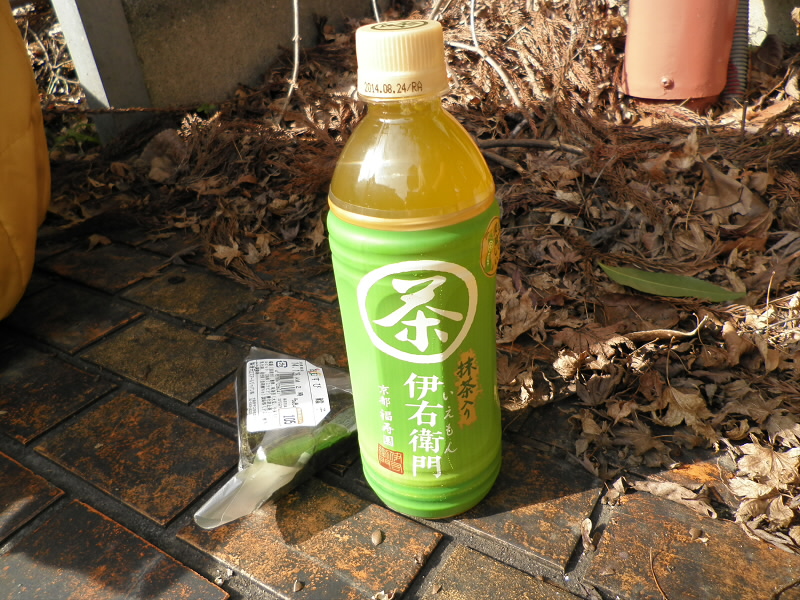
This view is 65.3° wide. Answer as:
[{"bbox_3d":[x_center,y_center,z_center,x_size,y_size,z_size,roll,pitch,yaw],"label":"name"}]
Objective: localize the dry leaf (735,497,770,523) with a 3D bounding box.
[{"bbox_3d":[0.150,0.089,0.265,0.012,0.010,0.009,-5,59,0],"label":"dry leaf"}]

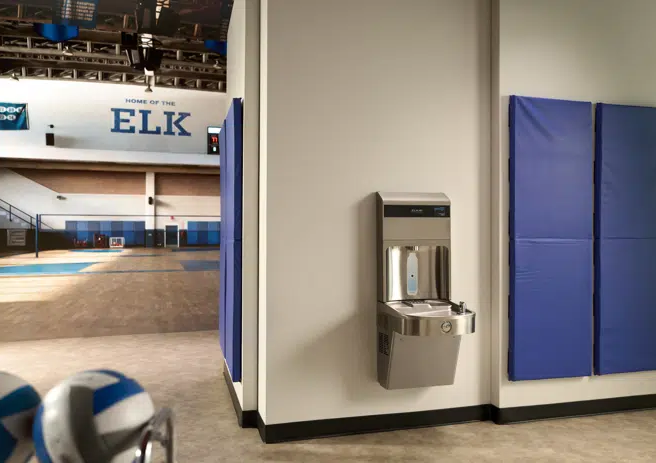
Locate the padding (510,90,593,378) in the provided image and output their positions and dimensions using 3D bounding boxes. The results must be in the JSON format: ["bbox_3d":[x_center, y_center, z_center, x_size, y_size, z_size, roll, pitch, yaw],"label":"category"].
[{"bbox_3d":[1.499,0.052,3.629,0.597,1.855,0.057,0,0,-15],"label":"padding"}]

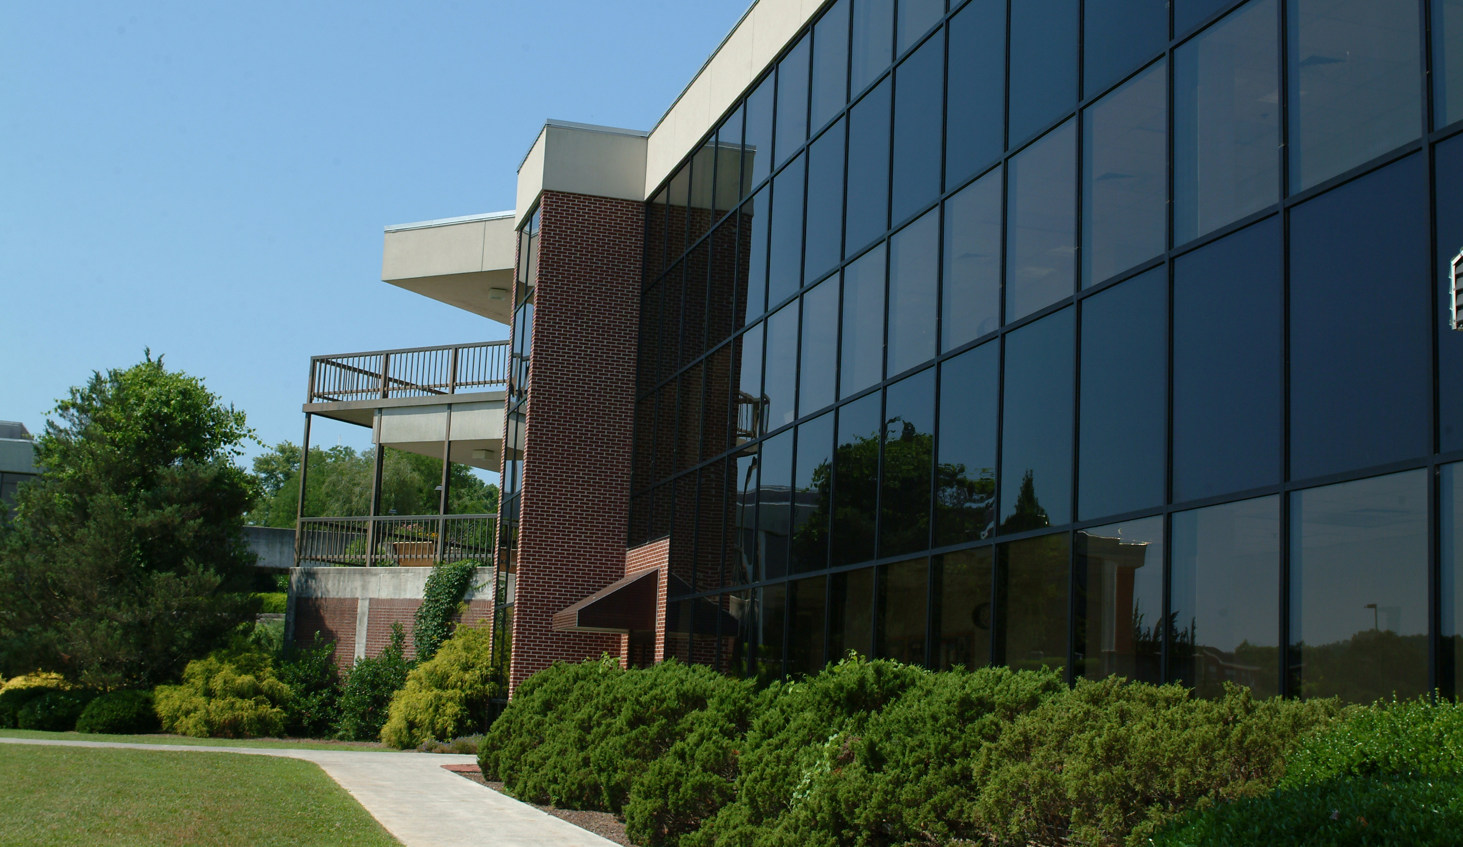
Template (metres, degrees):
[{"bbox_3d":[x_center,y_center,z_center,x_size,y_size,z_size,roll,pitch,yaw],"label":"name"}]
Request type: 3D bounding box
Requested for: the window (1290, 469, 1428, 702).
[{"bbox_3d":[4.041,1.187,10.970,0.080,1.659,1.460,6,-10,-16],"label":"window"}]

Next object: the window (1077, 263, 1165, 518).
[{"bbox_3d":[3.241,-0.222,14.124,0.100,1.950,1.460,5,-10,-16],"label":"window"}]

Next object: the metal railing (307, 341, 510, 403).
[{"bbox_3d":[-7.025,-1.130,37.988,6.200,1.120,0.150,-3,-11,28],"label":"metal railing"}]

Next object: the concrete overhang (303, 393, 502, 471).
[{"bbox_3d":[-6.014,0.297,39.873,6.400,1.040,4.600,-2,-11,28],"label":"concrete overhang"}]

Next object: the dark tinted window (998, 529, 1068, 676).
[{"bbox_3d":[2.719,1.850,15.315,0.080,1.659,1.460,6,-10,-16],"label":"dark tinted window"}]

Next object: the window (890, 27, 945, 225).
[{"bbox_3d":[2.108,-3.293,19.146,0.080,1.974,1.460,6,-10,-16],"label":"window"}]

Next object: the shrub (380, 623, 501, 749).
[{"bbox_3d":[-5.833,5.263,34.218,2.400,2.500,2.200,3,-10,0],"label":"shrub"}]

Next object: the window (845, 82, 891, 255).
[{"bbox_3d":[1.668,-3.072,20.594,0.080,1.974,1.460,6,-10,-16],"label":"window"}]

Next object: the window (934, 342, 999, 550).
[{"bbox_3d":[2.368,0.221,17.073,0.080,1.957,1.460,6,-10,-16],"label":"window"}]

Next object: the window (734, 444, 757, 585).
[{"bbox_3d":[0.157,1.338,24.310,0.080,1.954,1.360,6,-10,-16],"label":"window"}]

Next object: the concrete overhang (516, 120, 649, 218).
[{"bbox_3d":[-2.995,-4.654,33.335,1.960,1.380,3.120,5,-10,-16],"label":"concrete overhang"}]

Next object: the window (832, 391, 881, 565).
[{"bbox_3d":[1.488,0.671,19.908,0.100,1.950,1.460,5,-10,-16],"label":"window"}]

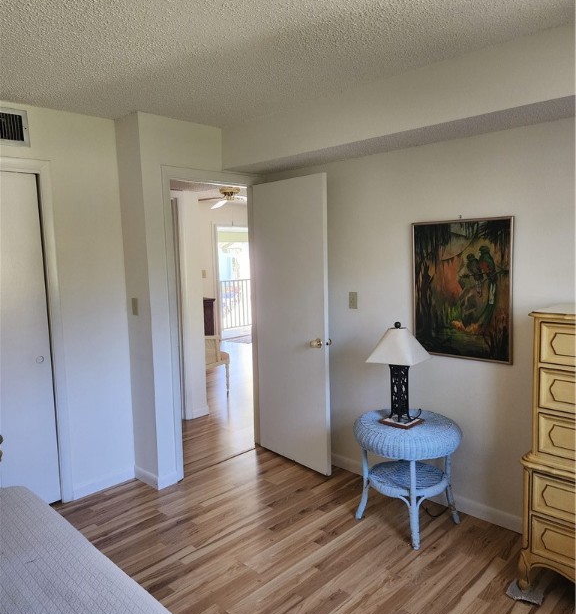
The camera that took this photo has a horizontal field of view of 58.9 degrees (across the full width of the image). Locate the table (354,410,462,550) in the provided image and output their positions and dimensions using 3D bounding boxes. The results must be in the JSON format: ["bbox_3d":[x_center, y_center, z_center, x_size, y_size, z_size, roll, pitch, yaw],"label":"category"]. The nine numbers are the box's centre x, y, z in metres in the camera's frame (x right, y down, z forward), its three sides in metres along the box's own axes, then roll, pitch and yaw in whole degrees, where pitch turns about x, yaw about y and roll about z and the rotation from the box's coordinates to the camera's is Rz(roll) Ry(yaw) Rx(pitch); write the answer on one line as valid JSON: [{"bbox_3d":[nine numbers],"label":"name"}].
[{"bbox_3d":[0.673,0.930,2.889,0.595,0.582,0.595,-1,6,0],"label":"table"}]

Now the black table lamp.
[{"bbox_3d":[0.629,0.372,2.855,0.270,0.575,0.270,4,8,40],"label":"black table lamp"}]

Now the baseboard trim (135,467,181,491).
[{"bbox_3d":[-0.896,1.155,3.507,0.275,0.087,0.165,4,8,44],"label":"baseboard trim"}]

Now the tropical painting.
[{"bbox_3d":[0.969,-0.093,2.865,0.593,0.785,0.030,4,8,44],"label":"tropical painting"}]

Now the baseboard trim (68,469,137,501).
[{"bbox_3d":[-1.215,1.174,3.399,0.018,0.087,0.430,4,8,44],"label":"baseboard trim"}]

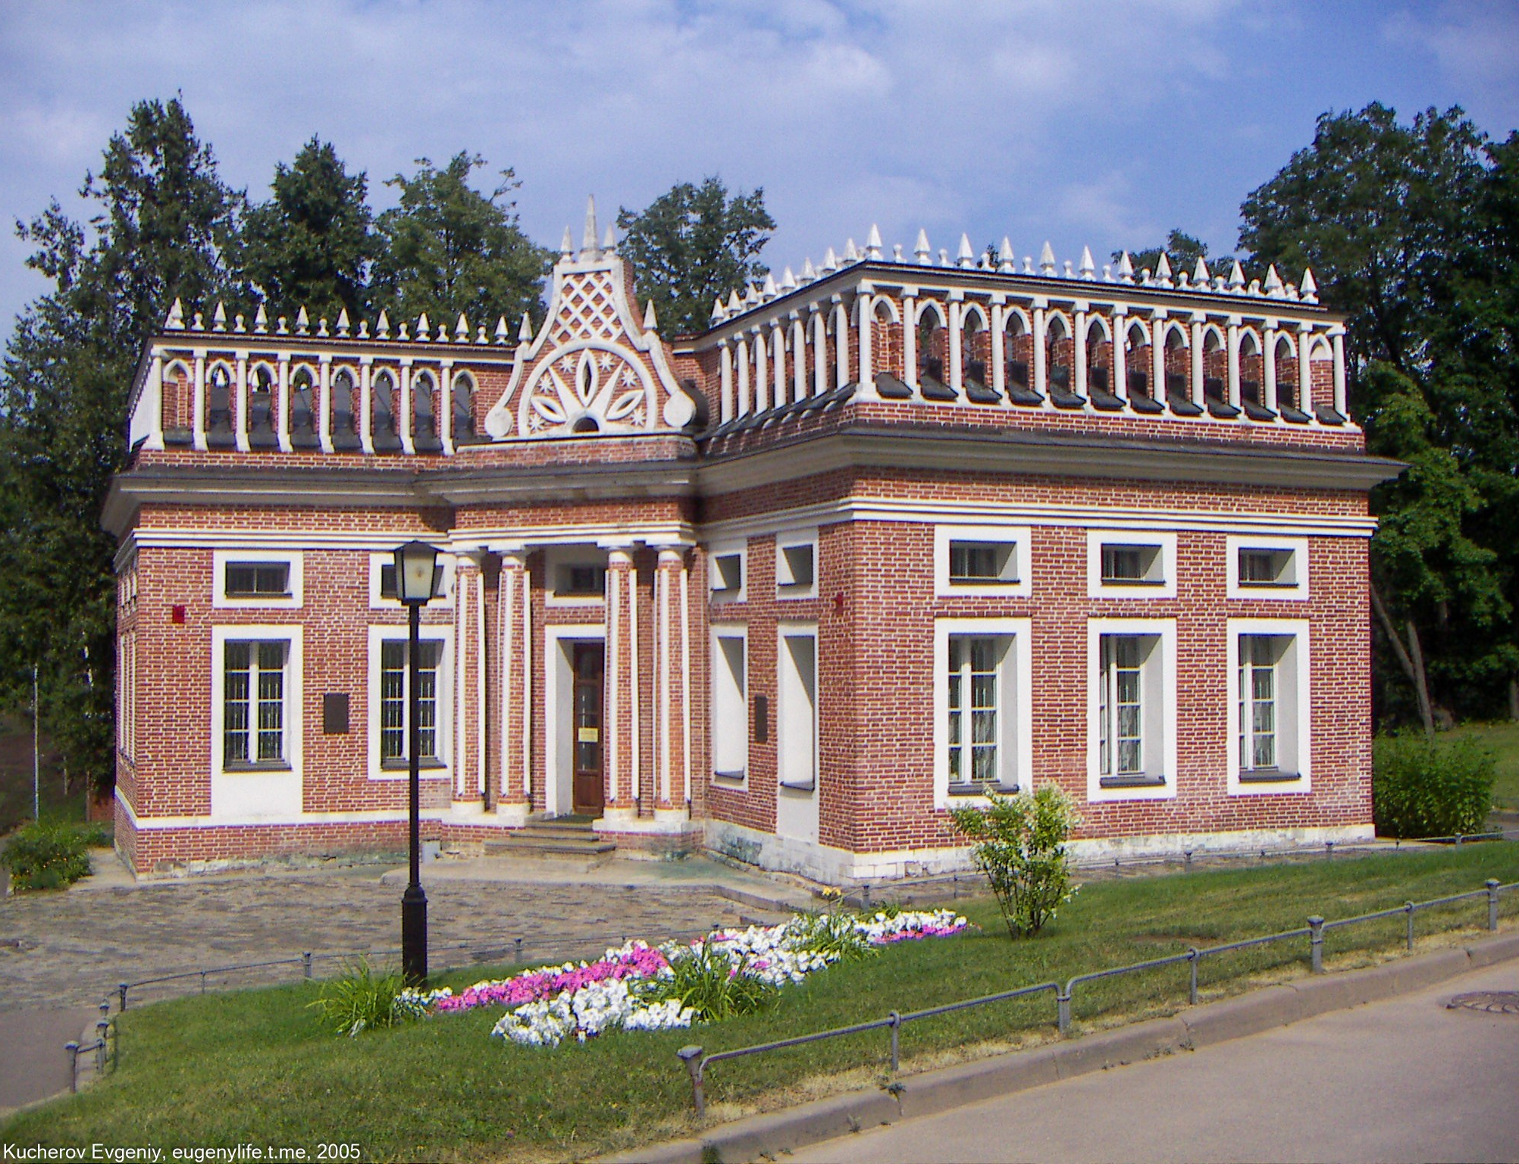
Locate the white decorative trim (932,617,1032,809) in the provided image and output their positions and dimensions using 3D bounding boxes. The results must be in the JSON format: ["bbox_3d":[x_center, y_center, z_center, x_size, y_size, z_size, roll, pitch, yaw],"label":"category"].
[{"bbox_3d":[3.118,1.812,24.944,1.550,2.619,0.120,1,-2,-23],"label":"white decorative trim"}]

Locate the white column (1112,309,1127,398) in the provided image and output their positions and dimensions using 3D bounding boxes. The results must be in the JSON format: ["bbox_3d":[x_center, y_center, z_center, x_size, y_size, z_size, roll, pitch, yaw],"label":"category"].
[{"bbox_3d":[5.375,-3.409,26.770,0.170,1.310,0.170,1,-2,-23],"label":"white column"}]

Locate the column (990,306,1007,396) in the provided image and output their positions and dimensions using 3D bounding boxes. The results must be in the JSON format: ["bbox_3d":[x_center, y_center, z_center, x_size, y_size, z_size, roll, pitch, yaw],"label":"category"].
[{"bbox_3d":[3.402,-3.286,25.542,0.154,1.311,0.154,1,-2,-23],"label":"column"}]

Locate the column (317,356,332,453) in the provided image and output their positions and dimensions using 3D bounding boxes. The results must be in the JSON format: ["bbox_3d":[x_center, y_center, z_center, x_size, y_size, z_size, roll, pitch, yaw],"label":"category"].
[{"bbox_3d":[-7.468,-3.088,30.895,0.196,1.717,0.202,1,-2,-23],"label":"column"}]

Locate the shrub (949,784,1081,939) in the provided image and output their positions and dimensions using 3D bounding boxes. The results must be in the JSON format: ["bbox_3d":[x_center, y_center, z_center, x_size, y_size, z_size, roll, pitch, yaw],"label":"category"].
[{"bbox_3d":[2.064,2.260,14.500,1.010,1.206,0.959,0,-2,0],"label":"shrub"}]

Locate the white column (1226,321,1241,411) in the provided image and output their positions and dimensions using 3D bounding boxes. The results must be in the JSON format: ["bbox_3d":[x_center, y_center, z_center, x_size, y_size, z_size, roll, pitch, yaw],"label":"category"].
[{"bbox_3d":[7.180,-3.267,27.183,0.154,1.340,0.154,1,-2,-23],"label":"white column"}]

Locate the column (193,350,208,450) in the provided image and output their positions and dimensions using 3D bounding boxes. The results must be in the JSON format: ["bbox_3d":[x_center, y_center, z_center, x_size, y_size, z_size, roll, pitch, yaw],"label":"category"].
[{"bbox_3d":[-9.237,-3.000,29.668,0.220,1.652,0.220,0,-2,-14],"label":"column"}]

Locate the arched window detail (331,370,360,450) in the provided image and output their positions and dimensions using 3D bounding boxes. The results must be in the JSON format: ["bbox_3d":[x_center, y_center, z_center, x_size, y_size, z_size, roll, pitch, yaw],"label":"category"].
[{"bbox_3d":[-7.160,-3.000,31.078,0.496,1.508,0.305,1,-2,-23],"label":"arched window detail"}]

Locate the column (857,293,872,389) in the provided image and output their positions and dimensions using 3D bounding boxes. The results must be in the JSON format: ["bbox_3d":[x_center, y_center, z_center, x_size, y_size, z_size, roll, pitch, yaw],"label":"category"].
[{"bbox_3d":[1.456,-3.323,24.698,0.154,1.293,0.154,1,-2,-23],"label":"column"}]

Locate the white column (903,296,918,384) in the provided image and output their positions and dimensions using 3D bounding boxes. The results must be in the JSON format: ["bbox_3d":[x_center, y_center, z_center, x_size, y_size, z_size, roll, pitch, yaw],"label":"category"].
[{"bbox_3d":[2.194,-3.486,26.022,0.172,1.284,0.172,1,-2,-23],"label":"white column"}]

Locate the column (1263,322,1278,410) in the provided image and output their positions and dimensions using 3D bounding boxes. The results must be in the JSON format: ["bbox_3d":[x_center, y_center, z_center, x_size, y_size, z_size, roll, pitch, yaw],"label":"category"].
[{"bbox_3d":[7.932,-3.342,27.870,0.170,1.367,0.170,1,-2,-23],"label":"column"}]

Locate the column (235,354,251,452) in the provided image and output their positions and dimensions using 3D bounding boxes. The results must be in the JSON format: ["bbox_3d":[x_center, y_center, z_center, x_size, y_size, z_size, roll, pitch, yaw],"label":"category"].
[{"bbox_3d":[-8.854,-3.064,30.727,0.180,1.660,0.180,1,-3,-22],"label":"column"}]

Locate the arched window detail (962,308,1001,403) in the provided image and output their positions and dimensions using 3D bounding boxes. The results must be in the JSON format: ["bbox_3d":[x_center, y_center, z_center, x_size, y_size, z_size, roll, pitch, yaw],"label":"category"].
[{"bbox_3d":[3.101,-3.185,25.257,0.595,1.340,0.280,1,-2,-24],"label":"arched window detail"}]

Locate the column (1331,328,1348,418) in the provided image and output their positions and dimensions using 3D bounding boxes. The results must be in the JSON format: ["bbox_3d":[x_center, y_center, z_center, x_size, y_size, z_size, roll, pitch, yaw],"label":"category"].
[{"bbox_3d":[8.979,-3.216,27.715,0.196,1.440,0.202,1,-2,-23],"label":"column"}]

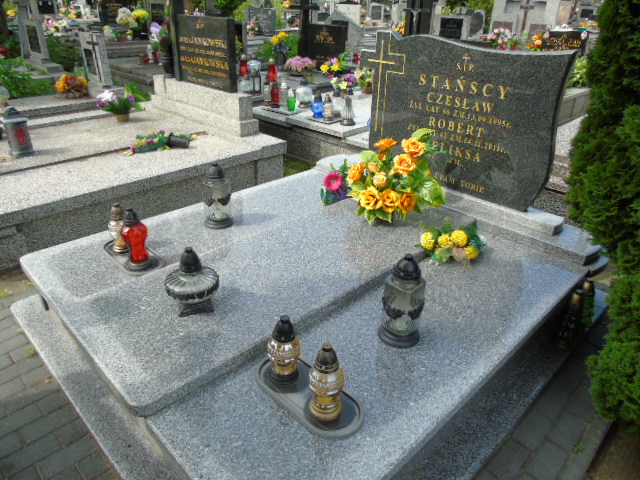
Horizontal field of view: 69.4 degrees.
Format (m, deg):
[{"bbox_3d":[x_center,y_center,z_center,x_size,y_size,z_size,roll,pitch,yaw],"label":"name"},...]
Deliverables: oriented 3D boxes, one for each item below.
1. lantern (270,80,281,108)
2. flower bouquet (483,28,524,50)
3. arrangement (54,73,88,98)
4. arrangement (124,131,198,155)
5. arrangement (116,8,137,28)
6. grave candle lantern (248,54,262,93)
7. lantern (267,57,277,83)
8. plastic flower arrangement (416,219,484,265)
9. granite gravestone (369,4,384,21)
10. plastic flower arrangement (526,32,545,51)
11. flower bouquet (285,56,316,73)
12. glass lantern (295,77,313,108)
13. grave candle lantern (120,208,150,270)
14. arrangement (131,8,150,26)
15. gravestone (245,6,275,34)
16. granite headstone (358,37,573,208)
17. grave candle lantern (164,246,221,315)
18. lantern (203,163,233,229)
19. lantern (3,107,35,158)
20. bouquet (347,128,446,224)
[{"bbox_3d":[-0.471,-1.551,4.925,0.101,0.269,0.101,26,36,38],"label":"lantern"},{"bbox_3d":[2.858,-3.123,7.200,0.400,0.330,0.520,-24,36,-38],"label":"flower bouquet"},{"bbox_3d":[-2.876,-1.782,5.350,0.360,0.280,0.340,26,36,38],"label":"arrangement"},{"bbox_3d":[-1.266,-0.806,3.700,0.600,0.130,0.280,-24,36,-38],"label":"arrangement"},{"bbox_3d":[-3.594,-4.128,8.607,0.380,0.360,0.350,26,36,38],"label":"arrangement"},{"bbox_3d":[-0.781,-1.996,5.511,0.165,0.425,0.165,-24,37,-39],"label":"grave candle lantern"},{"bbox_3d":[-0.582,-2.044,5.609,0.127,0.305,0.127,1,28,-1],"label":"lantern"},{"bbox_3d":[0.678,-0.003,2.319,0.240,0.170,0.290,-24,36,-38],"label":"plastic flower arrangement"},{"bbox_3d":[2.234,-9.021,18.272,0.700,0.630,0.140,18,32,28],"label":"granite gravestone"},{"bbox_3d":[3.349,-3.070,7.184,0.260,0.320,0.280,-24,37,-39],"label":"plastic flower arrangement"},{"bbox_3d":[-0.289,-2.590,6.861,0.420,0.240,0.460,-24,37,-39],"label":"flower bouquet"},{"bbox_3d":[-0.170,-1.588,4.984,0.189,0.294,0.189,1,28,-1],"label":"glass lantern"},{"bbox_3d":[-0.816,-0.003,2.047,0.108,0.275,0.108,-24,36,-38],"label":"grave candle lantern"},{"bbox_3d":[-3.402,-4.217,8.760,0.370,0.330,0.340,26,36,38],"label":"arrangement"},{"bbox_3d":[-1.381,-5.295,11.200,0.120,0.560,1.030,-24,36,-38],"label":"gravestone"},{"bbox_3d":[0.751,-0.752,2.771,0.080,0.870,1.325,-24,36,-38],"label":"granite headstone"},{"bbox_3d":[-0.513,0.150,1.855,0.220,0.265,0.220,1,28,-1],"label":"grave candle lantern"},{"bbox_3d":[-0.562,-0.248,2.519,0.160,0.345,0.160,1,28,-1],"label":"lantern"},{"bbox_3d":[-2.230,-0.795,3.402,0.150,0.350,0.150,-24,36,-38],"label":"lantern"},{"bbox_3d":[0.409,-0.346,2.568,0.400,0.430,0.460,-24,36,-38],"label":"bouquet"}]

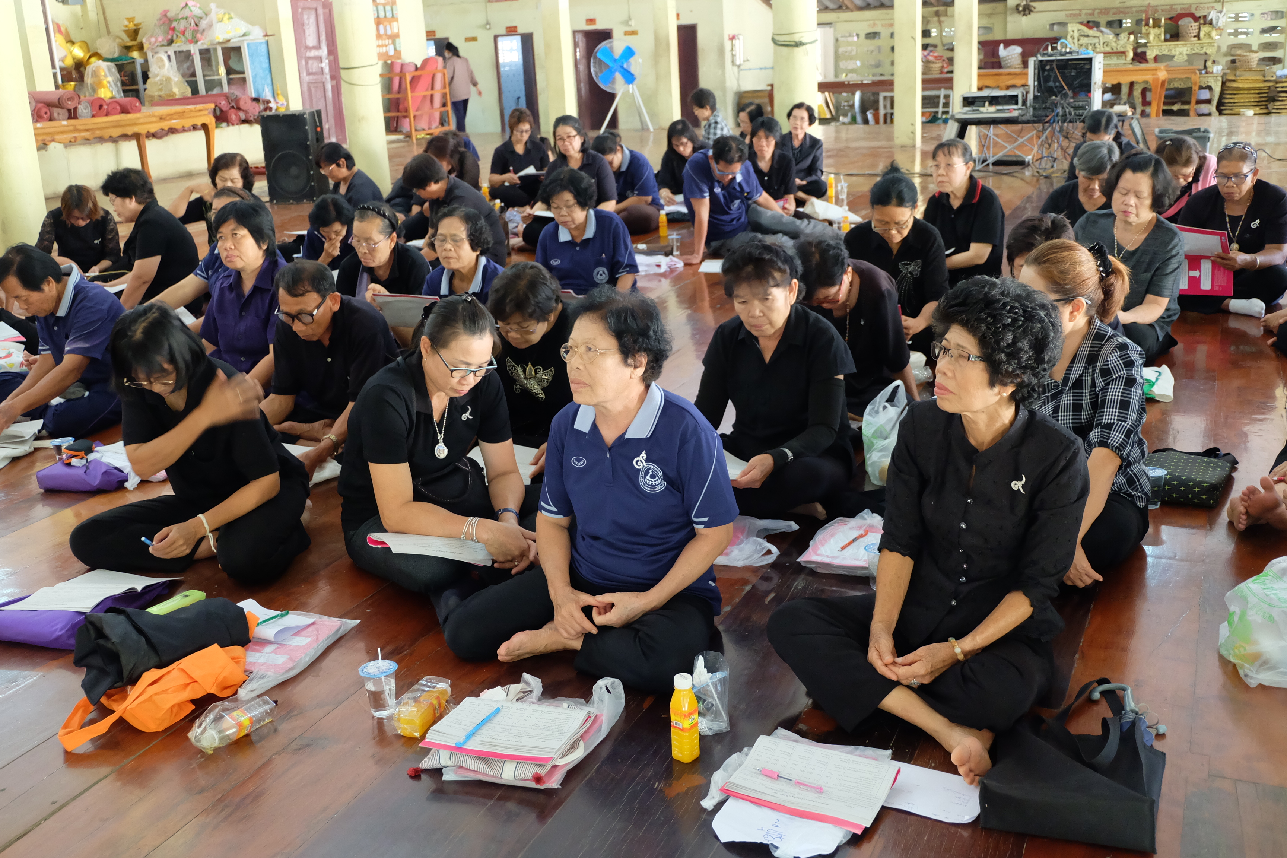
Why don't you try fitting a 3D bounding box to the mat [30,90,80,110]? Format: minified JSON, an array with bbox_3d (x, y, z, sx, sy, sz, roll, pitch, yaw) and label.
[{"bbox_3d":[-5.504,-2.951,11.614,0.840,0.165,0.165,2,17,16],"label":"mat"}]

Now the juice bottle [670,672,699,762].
[{"bbox_3d":[0.078,0.557,2.499,0.045,0.170,0.045,-17,22,-39],"label":"juice bottle"}]

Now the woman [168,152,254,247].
[{"bbox_3d":[-2.585,-1.316,8.048,0.600,0.820,0.600,-4,17,-5],"label":"woman"}]

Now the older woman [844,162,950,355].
[{"bbox_3d":[0.988,-0.623,5.059,0.570,0.760,0.570,3,18,19],"label":"older woman"}]

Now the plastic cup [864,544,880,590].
[{"bbox_3d":[0.588,0.346,3.174,0.079,0.105,0.079,-3,17,1],"label":"plastic cup"}]

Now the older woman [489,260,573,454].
[{"bbox_3d":[-0.298,-0.145,3.821,0.570,0.700,0.560,4,18,21],"label":"older woman"}]

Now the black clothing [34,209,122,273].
[{"bbox_3d":[-3.291,-1.084,7.500,0.460,0.420,0.330,-8,17,-17],"label":"black clothing"}]

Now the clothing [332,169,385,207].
[{"bbox_3d":[-1.856,-1.463,8.407,0.380,0.470,0.440,-13,19,-30],"label":"clothing"}]

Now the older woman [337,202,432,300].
[{"bbox_3d":[-1.064,-0.516,5.352,0.640,0.780,0.620,2,17,15],"label":"older woman"}]

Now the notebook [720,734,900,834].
[{"bbox_3d":[0.305,0.649,2.356,0.278,0.030,0.212,7,19,29],"label":"notebook"}]

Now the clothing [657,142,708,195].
[{"bbox_3d":[0.304,-1.859,9.364,0.440,0.440,0.380,-1,17,6],"label":"clothing"}]

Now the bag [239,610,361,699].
[{"bbox_3d":[-0.940,0.527,3.168,0.320,0.035,0.430,5,19,26],"label":"bag"}]

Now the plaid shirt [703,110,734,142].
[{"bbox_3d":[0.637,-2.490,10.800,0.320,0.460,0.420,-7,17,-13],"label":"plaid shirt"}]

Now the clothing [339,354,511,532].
[{"bbox_3d":[-0.533,0.018,3.107,0.460,0.460,0.360,-7,17,-14],"label":"clothing"}]

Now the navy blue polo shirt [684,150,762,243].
[{"bbox_3d":[0.452,-1.305,7.226,0.450,0.530,0.350,-6,17,-10],"label":"navy blue polo shirt"}]

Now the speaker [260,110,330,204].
[{"bbox_3d":[-3.418,-2.663,12.671,0.480,0.890,0.430,-2,17,4],"label":"speaker"}]

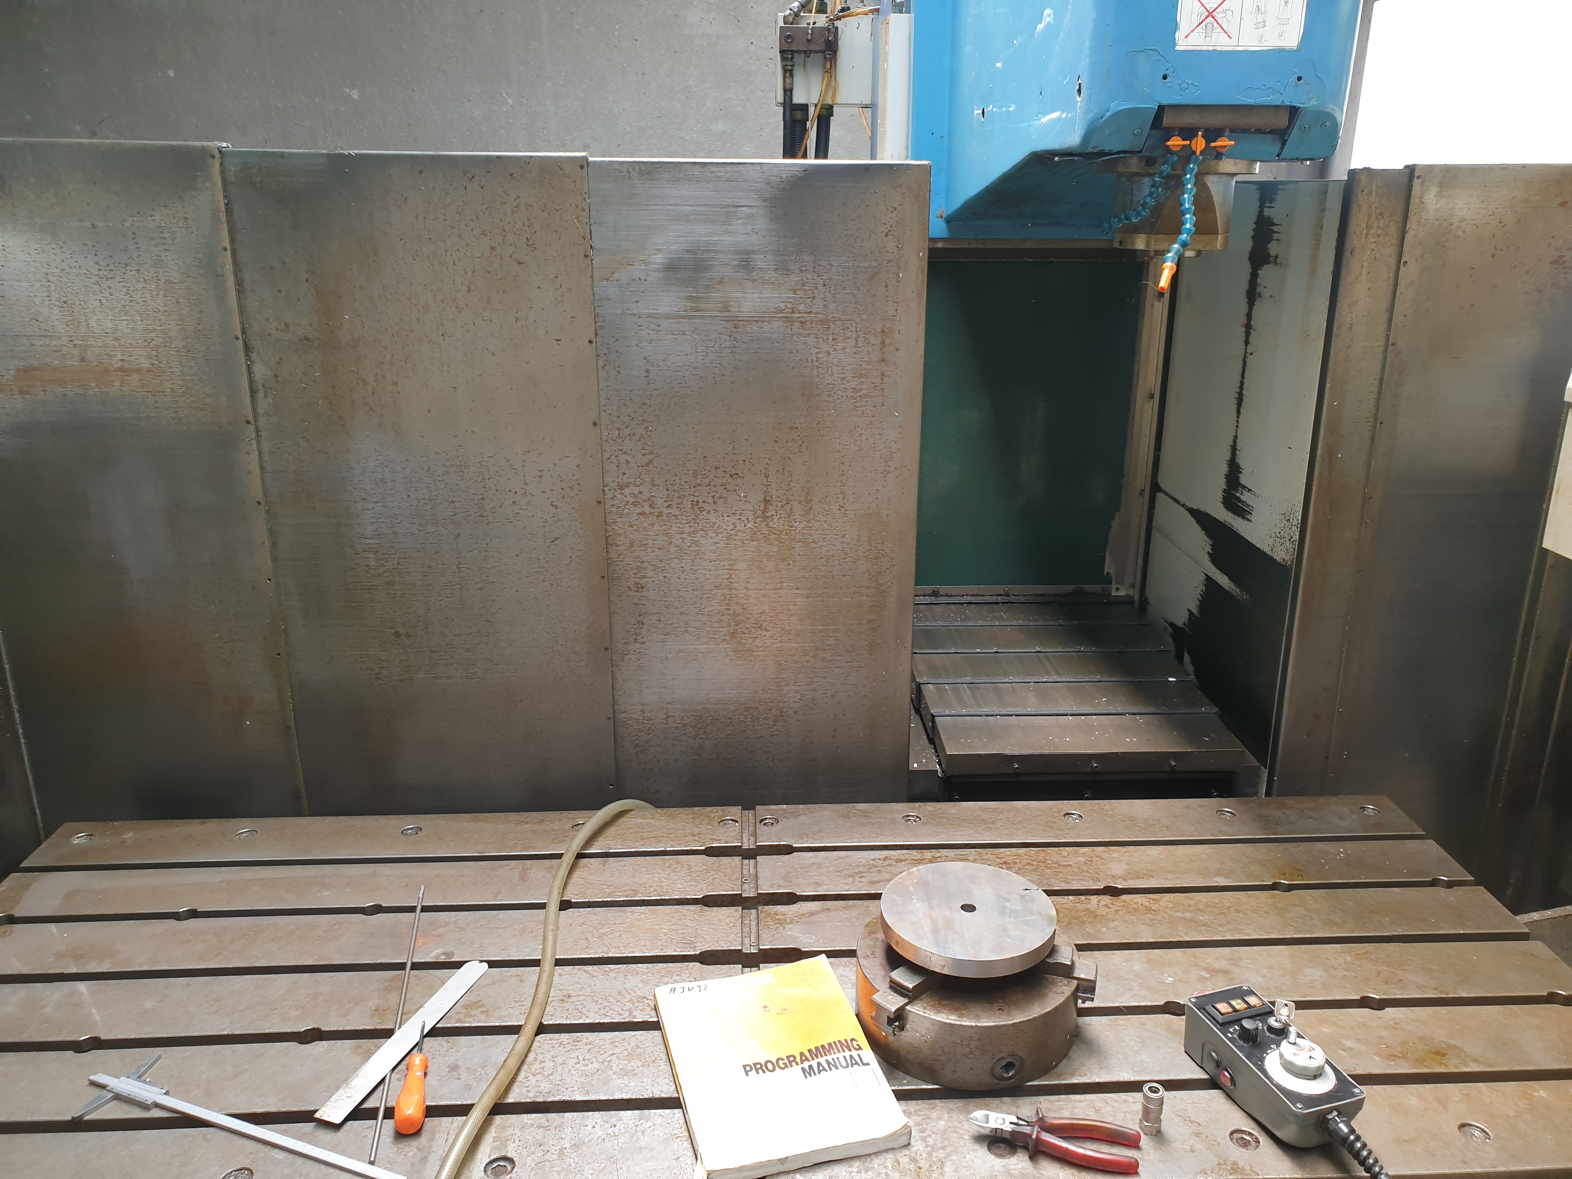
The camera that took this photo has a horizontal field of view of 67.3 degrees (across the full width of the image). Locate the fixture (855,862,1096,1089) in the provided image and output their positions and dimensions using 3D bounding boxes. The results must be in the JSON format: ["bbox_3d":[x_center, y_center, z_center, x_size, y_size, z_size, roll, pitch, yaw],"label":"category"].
[{"bbox_3d":[0.218,0.435,1.395,0.275,0.141,0.280,0,19,0],"label":"fixture"}]

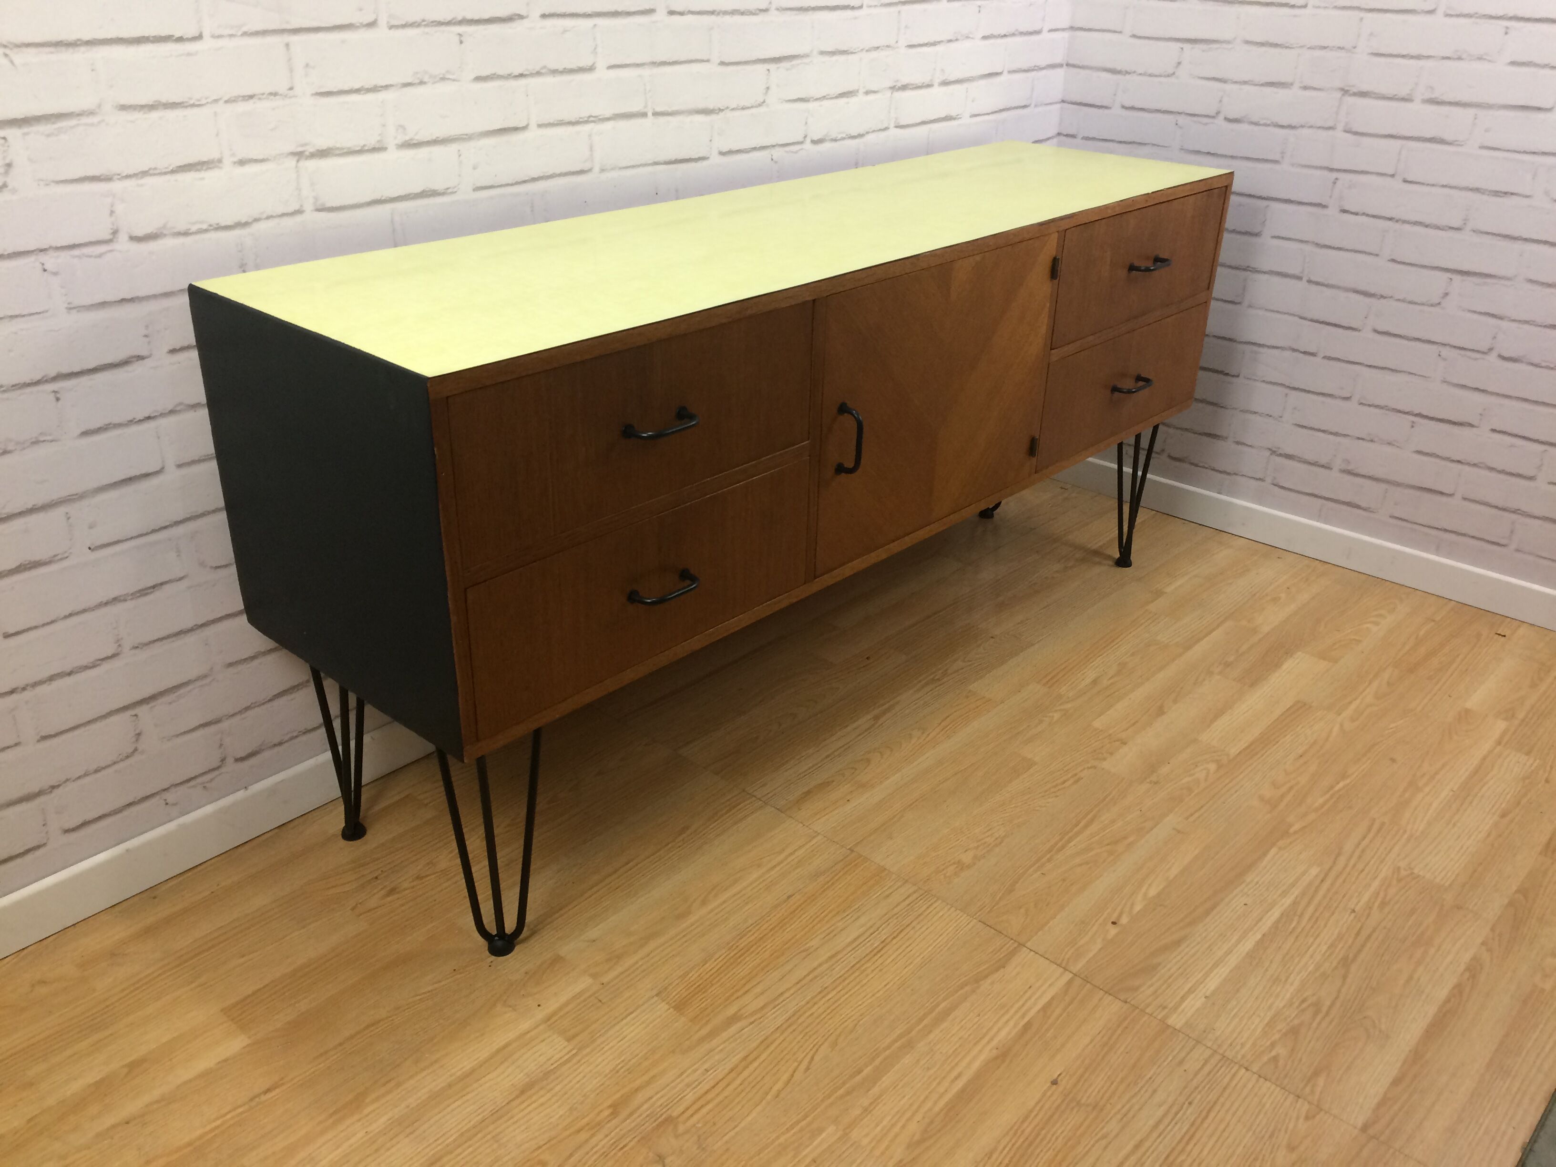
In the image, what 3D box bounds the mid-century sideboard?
[{"bbox_3d":[0.060,-0.171,1.885,0.436,0.705,1.530,24,34,36],"label":"mid-century sideboard"}]

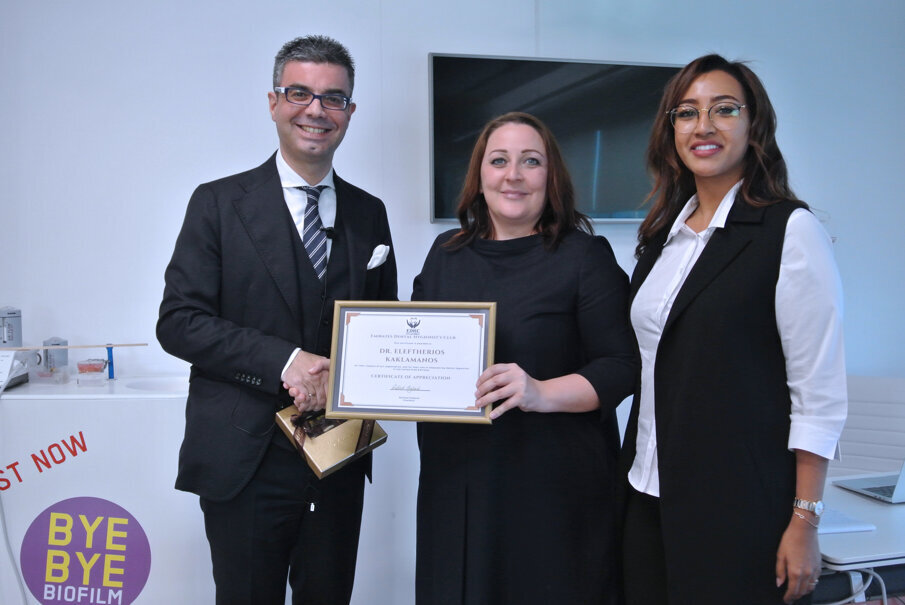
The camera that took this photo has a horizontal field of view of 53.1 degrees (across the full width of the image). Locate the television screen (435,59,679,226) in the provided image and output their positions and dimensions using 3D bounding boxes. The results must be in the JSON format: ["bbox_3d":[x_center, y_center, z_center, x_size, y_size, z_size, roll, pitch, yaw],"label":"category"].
[{"bbox_3d":[0.458,-0.639,3.633,1.122,0.649,0.060,-1,3,-14],"label":"television screen"}]

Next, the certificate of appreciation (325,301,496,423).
[{"bbox_3d":[-0.075,0.110,1.694,0.311,0.226,0.018,1,-13,9],"label":"certificate of appreciation"}]

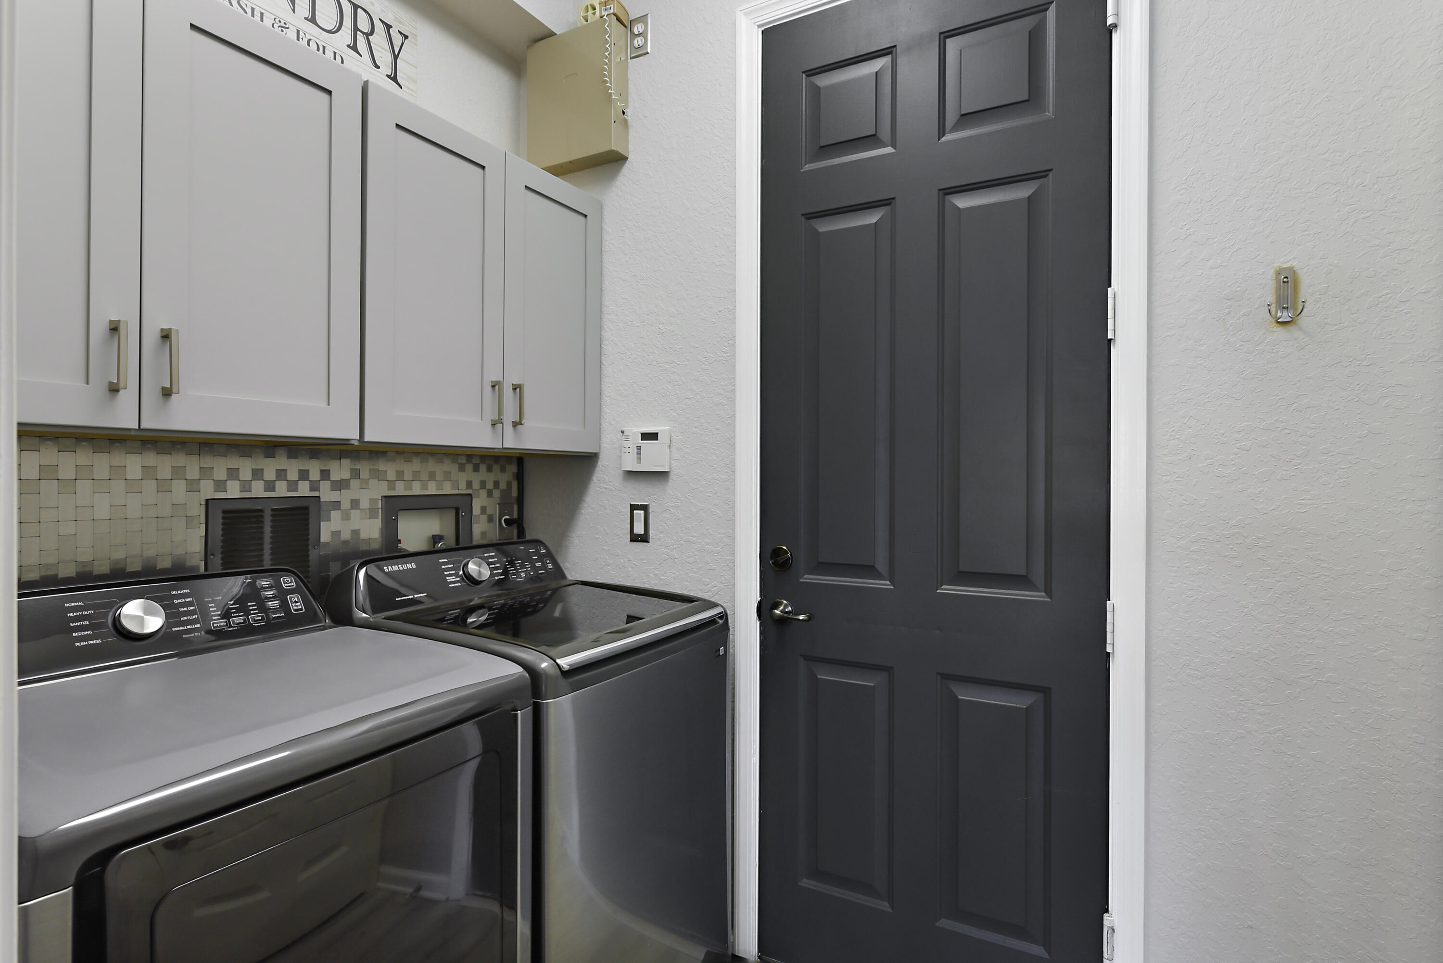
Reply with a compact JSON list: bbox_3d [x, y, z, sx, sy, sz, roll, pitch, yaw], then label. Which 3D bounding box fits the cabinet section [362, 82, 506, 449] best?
[{"bbox_3d":[-0.782,-0.452,1.723,0.330,0.749,0.385,0,0,29],"label":"cabinet section"}]

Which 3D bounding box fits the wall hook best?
[{"bbox_3d":[1.077,-0.356,1.377,0.056,0.101,0.027,0,0,28],"label":"wall hook"}]

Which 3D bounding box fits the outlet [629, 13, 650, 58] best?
[{"bbox_3d":[-0.236,-1.292,2.096,0.070,0.113,0.009,0,0,28],"label":"outlet"}]

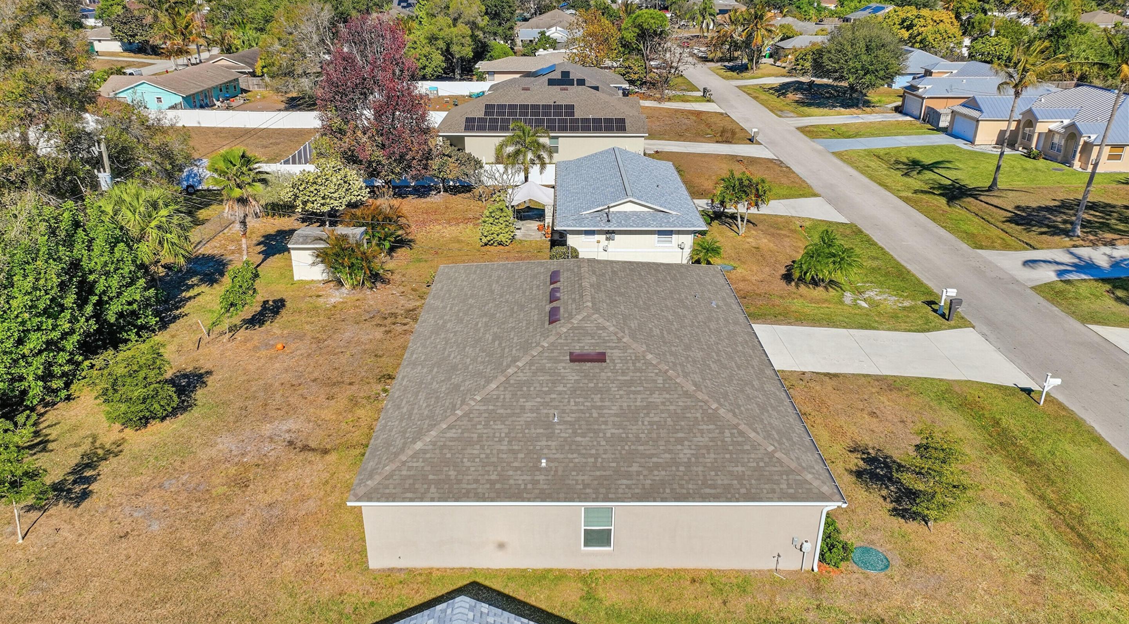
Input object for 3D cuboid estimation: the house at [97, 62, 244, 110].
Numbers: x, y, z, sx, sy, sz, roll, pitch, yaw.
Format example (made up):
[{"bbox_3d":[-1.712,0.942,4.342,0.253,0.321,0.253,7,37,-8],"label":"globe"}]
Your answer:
[{"bbox_3d":[-48.071,-27.046,94.604,12.600,4.400,17.300,0,24,0],"label":"house"}]

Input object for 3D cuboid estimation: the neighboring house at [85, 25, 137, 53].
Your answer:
[{"bbox_3d":[-88.789,-55.032,156.664,11.300,4.700,11.500,0,24,0],"label":"neighboring house"}]

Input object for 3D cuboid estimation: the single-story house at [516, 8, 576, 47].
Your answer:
[{"bbox_3d":[-1.313,-59.722,166.101,17.000,6.000,19.000,0,24,0],"label":"single-story house"}]

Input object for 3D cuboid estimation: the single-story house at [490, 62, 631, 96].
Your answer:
[{"bbox_3d":[-0.414,-28.112,96.690,17.000,5.500,15.500,0,24,0],"label":"single-story house"}]

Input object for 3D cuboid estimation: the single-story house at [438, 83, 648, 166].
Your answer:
[{"bbox_3d":[-1.470,-19.629,77.428,19.600,5.700,18.200,0,24,0],"label":"single-story house"}]

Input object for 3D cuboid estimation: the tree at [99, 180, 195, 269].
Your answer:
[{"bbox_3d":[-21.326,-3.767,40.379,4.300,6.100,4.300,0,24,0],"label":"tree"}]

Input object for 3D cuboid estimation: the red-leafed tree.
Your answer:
[{"bbox_3d":[-13.829,-14.822,57.162,8.300,13.000,8.300,0,24,0],"label":"red-leafed tree"}]

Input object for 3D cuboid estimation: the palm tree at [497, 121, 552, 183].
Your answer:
[{"bbox_3d":[-2.799,-10.558,56.200,4.100,6.100,4.100,0,24,0],"label":"palm tree"}]

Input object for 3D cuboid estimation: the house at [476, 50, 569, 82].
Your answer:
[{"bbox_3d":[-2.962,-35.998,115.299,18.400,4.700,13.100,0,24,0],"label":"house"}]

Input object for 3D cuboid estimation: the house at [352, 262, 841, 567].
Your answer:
[{"bbox_3d":[0.843,1.439,29.515,13.550,5.350,18.150,0,24,0],"label":"house"}]

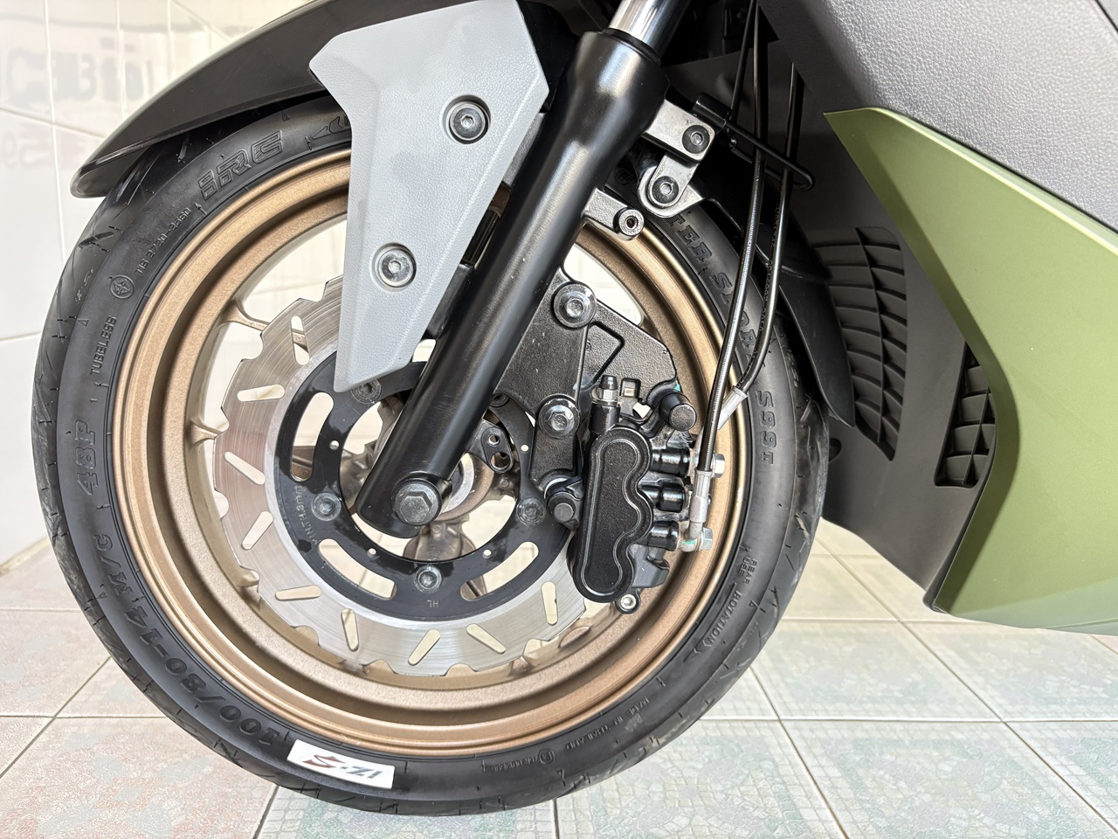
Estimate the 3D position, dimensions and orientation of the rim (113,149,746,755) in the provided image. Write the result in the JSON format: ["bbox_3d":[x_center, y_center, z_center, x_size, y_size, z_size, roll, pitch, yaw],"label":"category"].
[{"bbox_3d":[-0.077,0.024,0.550,0.384,0.384,0.083,2,11,-3],"label":"rim"}]

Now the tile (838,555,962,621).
[{"bbox_3d":[0.474,0.212,1.041,0.200,0.010,0.200,2,12,-4],"label":"tile"}]

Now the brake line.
[{"bbox_3d":[0.116,-0.087,0.501,0.074,0.320,0.107,2,12,-3],"label":"brake line"}]

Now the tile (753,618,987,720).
[{"bbox_3d":[0.286,0.248,0.833,0.200,0.010,0.200,2,12,-4],"label":"tile"}]

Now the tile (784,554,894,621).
[{"bbox_3d":[0.273,0.206,1.027,0.200,0.010,0.200,2,12,-4],"label":"tile"}]

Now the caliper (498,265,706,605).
[{"bbox_3d":[0.018,0.018,0.501,0.110,0.206,0.081,2,12,-3],"label":"caliper"}]

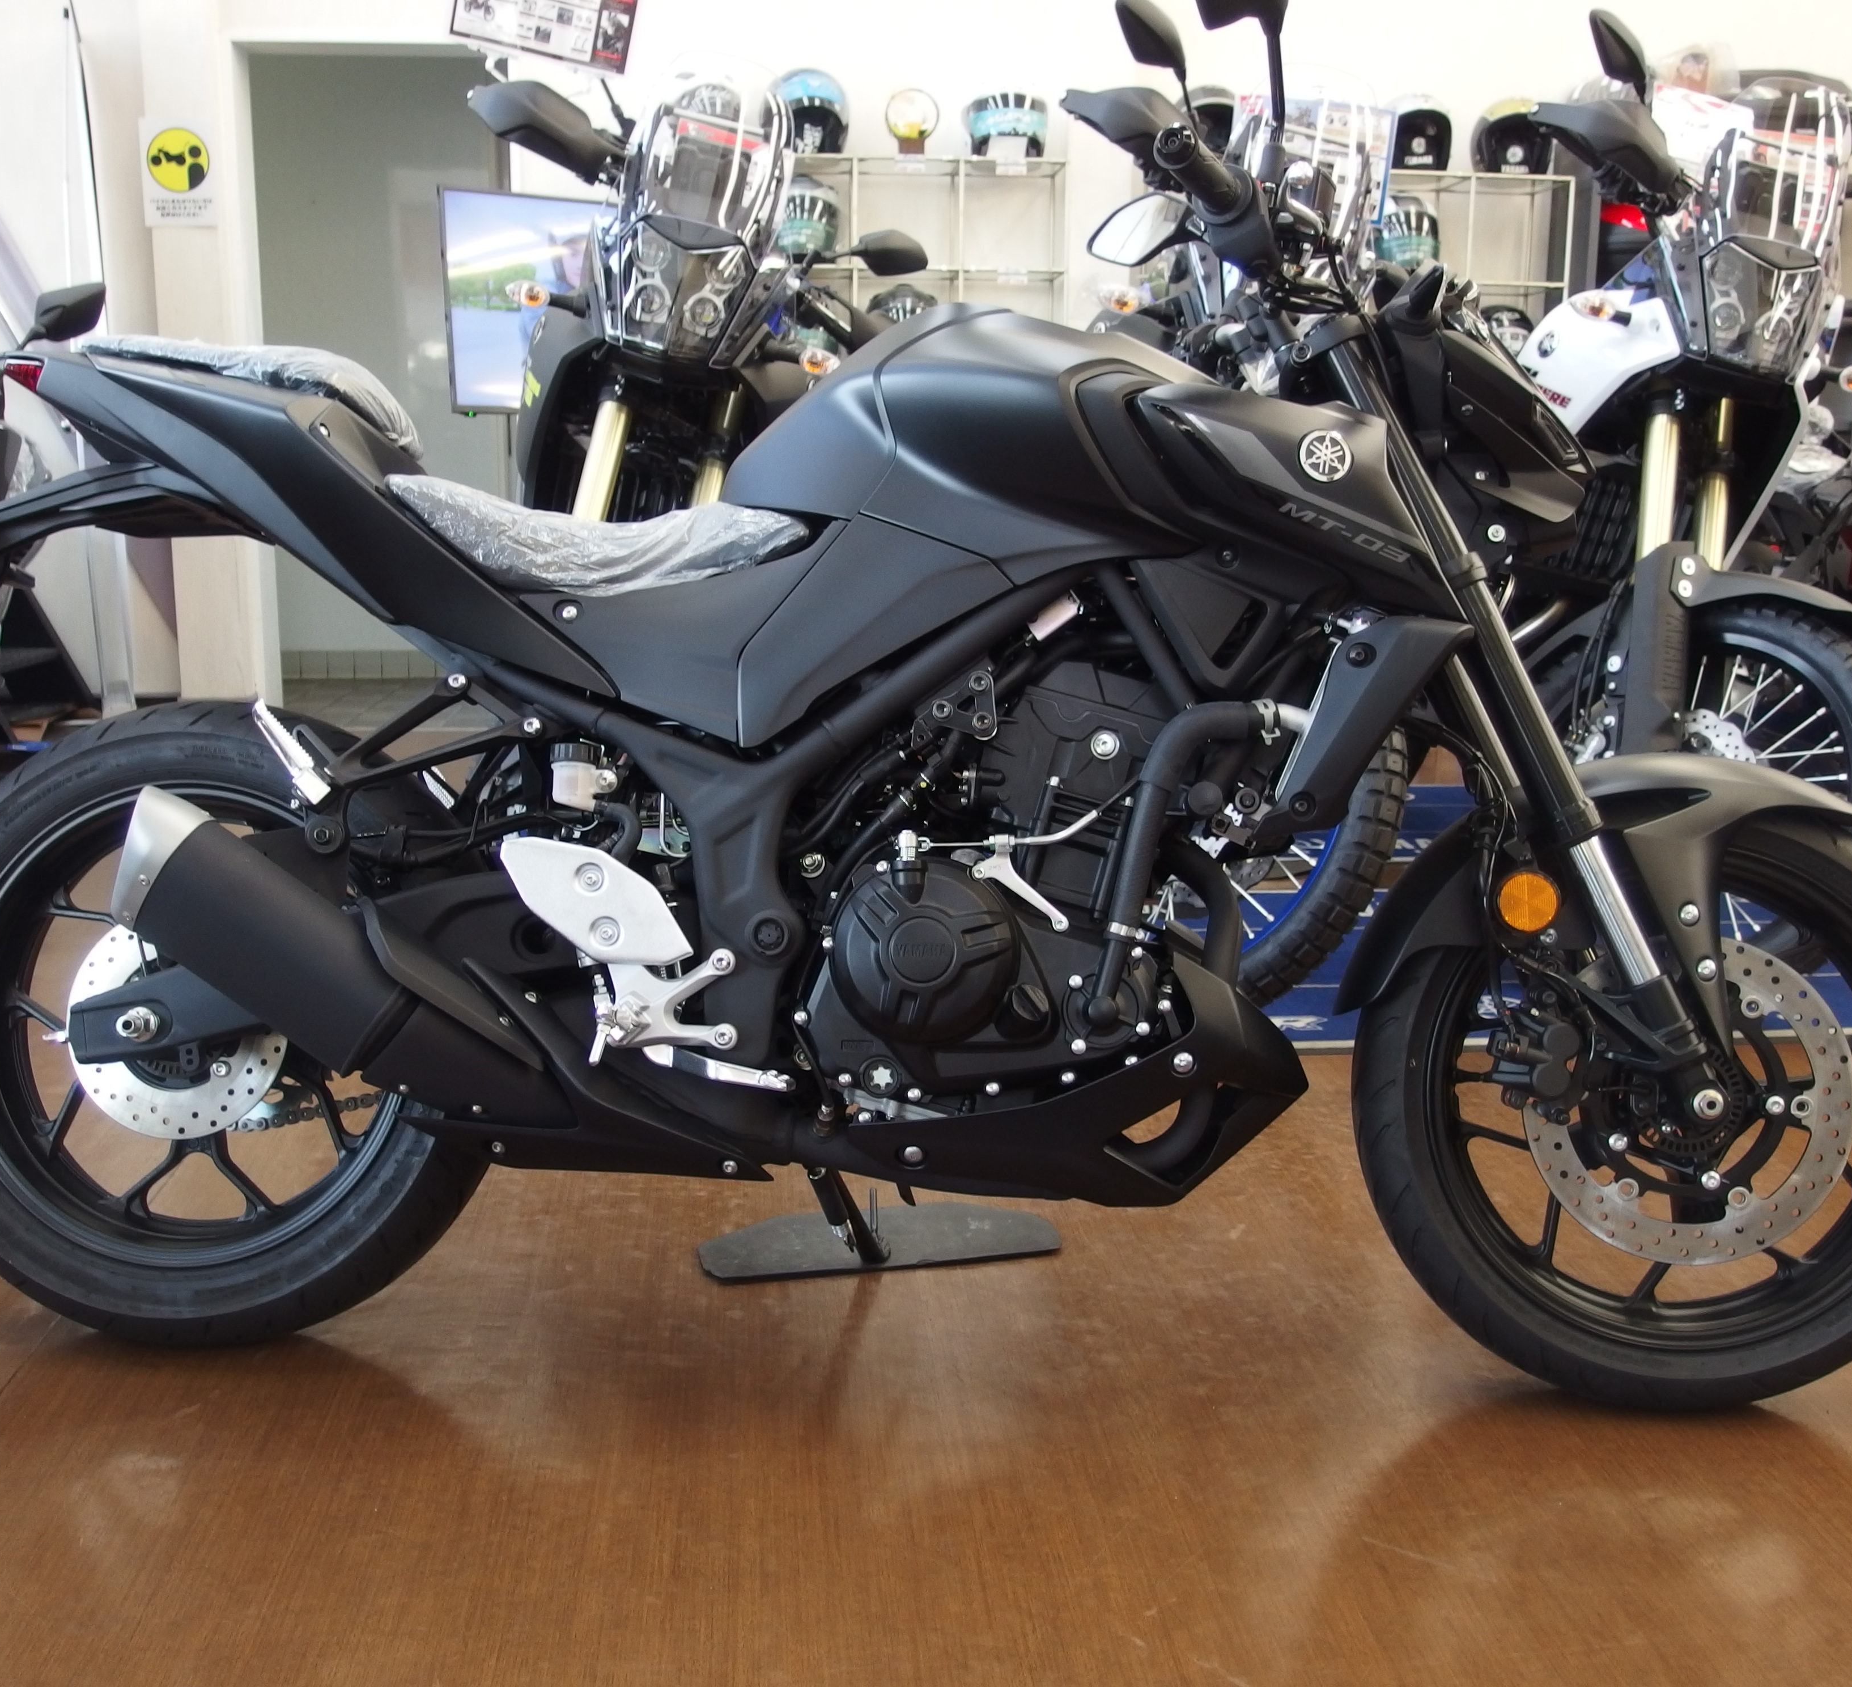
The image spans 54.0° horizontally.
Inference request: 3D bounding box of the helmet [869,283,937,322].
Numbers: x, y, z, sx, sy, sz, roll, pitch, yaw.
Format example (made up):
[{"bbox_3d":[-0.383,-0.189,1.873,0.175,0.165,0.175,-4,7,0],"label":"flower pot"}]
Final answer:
[{"bbox_3d":[-0.074,-1.670,5.880,0.250,0.265,0.320,0,11,-6],"label":"helmet"}]

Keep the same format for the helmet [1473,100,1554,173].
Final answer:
[{"bbox_3d":[1.816,-2.185,5.620,0.255,0.245,0.310,1,11,4],"label":"helmet"}]

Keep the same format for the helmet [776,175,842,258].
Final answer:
[{"bbox_3d":[-0.389,-2.019,5.880,0.255,0.270,0.330,0,11,-6],"label":"helmet"}]

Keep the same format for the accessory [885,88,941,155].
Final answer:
[{"bbox_3d":[-0.043,-2.347,5.920,0.175,0.215,0.090,0,11,-6],"label":"accessory"}]

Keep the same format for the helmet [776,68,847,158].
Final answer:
[{"bbox_3d":[-0.354,-2.152,5.350,0.255,0.245,0.310,-1,11,-6],"label":"helmet"}]

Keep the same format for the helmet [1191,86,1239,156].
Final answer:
[{"bbox_3d":[0.979,-2.390,6.050,0.250,0.260,0.320,-1,11,-8],"label":"helmet"}]

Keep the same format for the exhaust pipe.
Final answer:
[{"bbox_3d":[-0.514,0.110,1.586,0.420,0.148,0.120,31,0,2],"label":"exhaust pipe"}]

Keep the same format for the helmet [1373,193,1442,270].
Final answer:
[{"bbox_3d":[1.468,-1.869,5.600,0.260,0.260,0.330,1,11,0],"label":"helmet"}]

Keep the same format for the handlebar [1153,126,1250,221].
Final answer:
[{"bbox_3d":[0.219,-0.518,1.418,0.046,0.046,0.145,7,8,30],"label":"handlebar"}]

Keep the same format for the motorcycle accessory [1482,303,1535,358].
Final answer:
[{"bbox_3d":[1.836,-1.550,5.700,0.260,0.260,0.330,1,11,3],"label":"motorcycle accessory"}]

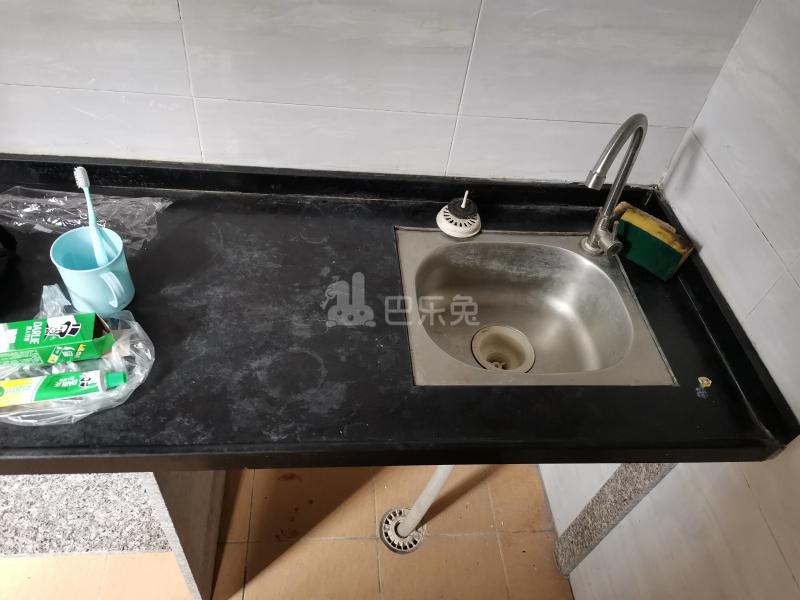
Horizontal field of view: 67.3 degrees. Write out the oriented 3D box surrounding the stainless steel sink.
[{"bbox_3d":[0.181,0.051,0.963,0.368,0.150,0.307,1,48,-7],"label":"stainless steel sink"}]

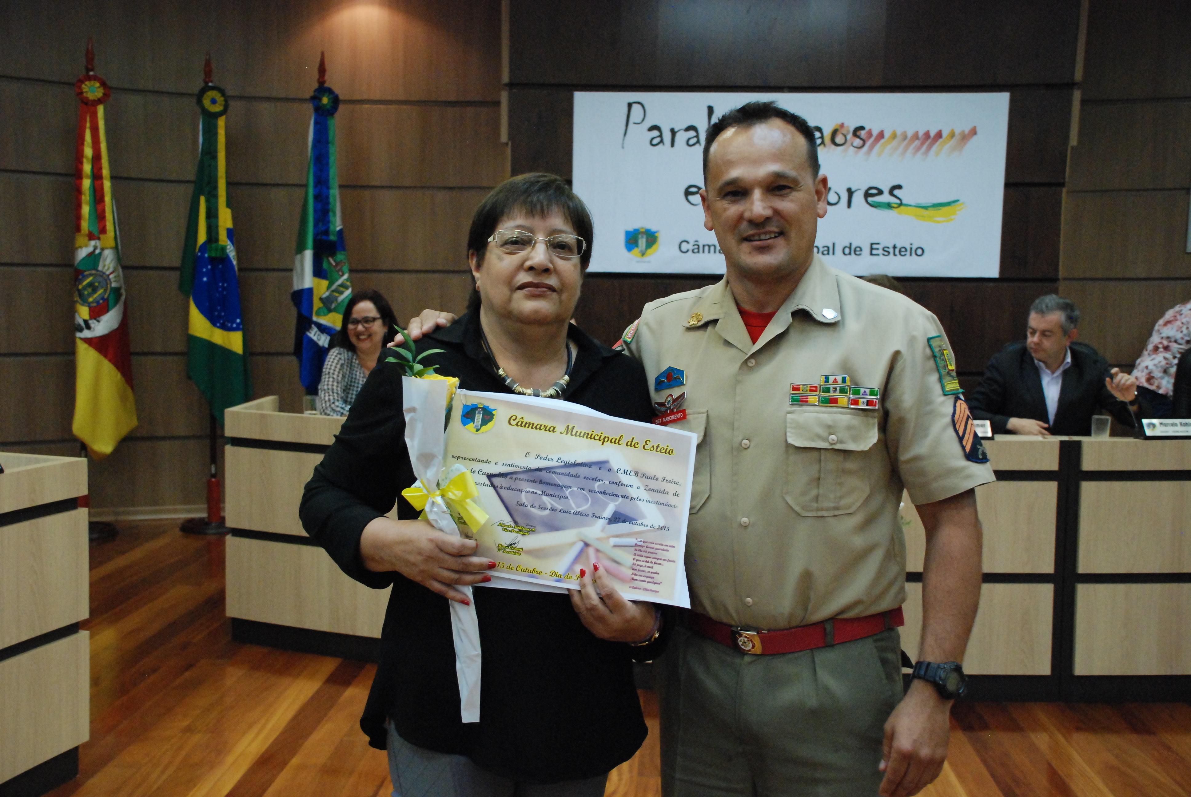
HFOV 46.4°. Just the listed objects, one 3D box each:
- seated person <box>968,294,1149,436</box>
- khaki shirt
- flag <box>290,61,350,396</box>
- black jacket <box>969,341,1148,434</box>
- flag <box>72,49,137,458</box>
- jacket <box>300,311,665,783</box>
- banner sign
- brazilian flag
[{"bbox_3d":[1.771,0.249,5.388,0.680,1.300,0.750,1,4,9],"label":"seated person"},{"bbox_3d":[0.284,0.060,1.950,0.540,0.520,0.320,2,4,21],"label":"khaki shirt"},{"bbox_3d":[-1.620,-0.965,8.250,0.380,2.150,0.300,0,4,-9],"label":"flag"},{"bbox_3d":[1.785,0.147,5.421,0.680,0.720,0.420,1,4,9],"label":"black jacket"},{"bbox_3d":[-2.858,-0.845,8.100,0.380,2.370,0.300,0,4,-16],"label":"flag"},{"bbox_3d":[-0.157,0.206,1.930,0.490,0.660,0.380,1,4,-2],"label":"jacket"},{"bbox_3d":[1.127,-1.251,8.120,2.510,1.060,0.030,1,4,5],"label":"banner sign"},{"bbox_3d":[-2.268,-0.855,8.300,0.430,2.200,0.300,0,4,-13],"label":"brazilian flag"}]

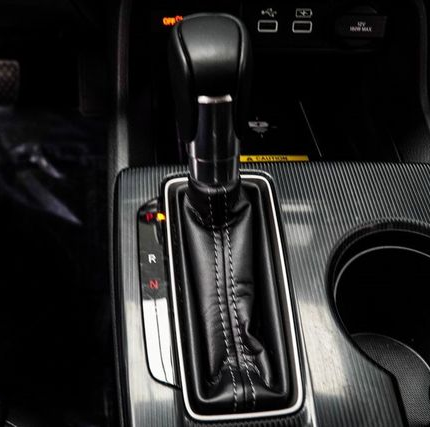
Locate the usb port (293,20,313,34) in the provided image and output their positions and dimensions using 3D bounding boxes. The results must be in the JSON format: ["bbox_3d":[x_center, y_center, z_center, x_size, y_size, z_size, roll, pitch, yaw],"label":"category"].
[{"bbox_3d":[0.068,-0.149,0.422,0.016,0.009,0.010,-1,39,-9],"label":"usb port"}]

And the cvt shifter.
[{"bbox_3d":[0.014,0.001,0.282,0.069,0.142,0.168,-1,51,-9],"label":"cvt shifter"}]

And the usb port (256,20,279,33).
[{"bbox_3d":[0.041,-0.148,0.419,0.016,0.009,0.010,-1,39,-9],"label":"usb port"}]

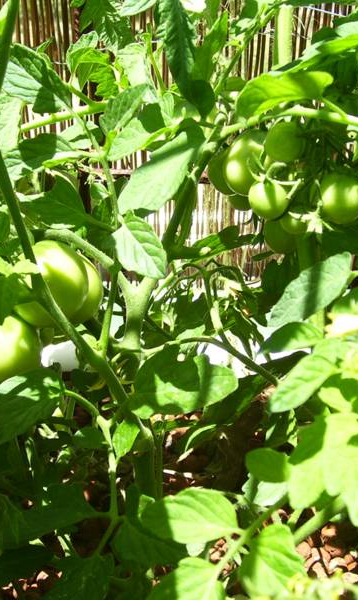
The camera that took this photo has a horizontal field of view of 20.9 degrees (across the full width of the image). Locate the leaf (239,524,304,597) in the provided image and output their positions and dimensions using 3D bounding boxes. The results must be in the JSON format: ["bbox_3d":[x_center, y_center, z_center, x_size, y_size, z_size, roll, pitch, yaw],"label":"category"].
[{"bbox_3d":[0.067,0.187,0.700,0.042,0.014,0.054,-24,65,-19],"label":"leaf"}]

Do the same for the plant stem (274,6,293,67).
[{"bbox_3d":[0.102,-0.257,0.948,0.017,0.065,0.017,4,36,10],"label":"plant stem"}]

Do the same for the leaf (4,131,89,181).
[{"bbox_3d":[-0.104,-0.113,0.760,0.064,0.017,0.046,-6,57,-4],"label":"leaf"}]

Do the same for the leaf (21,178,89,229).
[{"bbox_3d":[-0.099,-0.078,0.780,0.054,0.015,0.044,8,60,1],"label":"leaf"}]

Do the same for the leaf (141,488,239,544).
[{"bbox_3d":[0.009,0.160,0.720,0.071,0.015,0.044,1,56,1],"label":"leaf"}]

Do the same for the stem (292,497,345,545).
[{"bbox_3d":[0.108,0.171,0.750,0.052,0.011,0.011,-38,71,13],"label":"stem"}]

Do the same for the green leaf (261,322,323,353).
[{"bbox_3d":[0.098,0.033,0.840,0.055,0.016,0.034,0,37,0],"label":"green leaf"}]

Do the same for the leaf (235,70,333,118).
[{"bbox_3d":[0.082,-0.159,0.750,0.076,0.018,0.050,-11,52,-5],"label":"leaf"}]

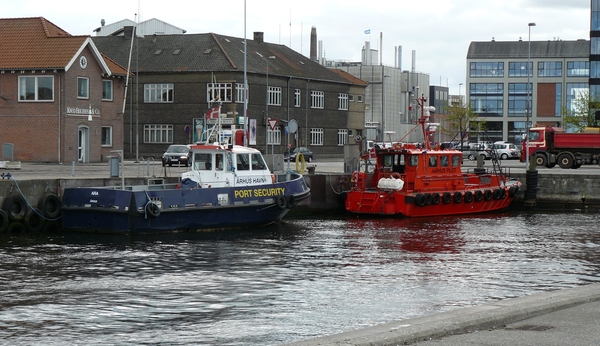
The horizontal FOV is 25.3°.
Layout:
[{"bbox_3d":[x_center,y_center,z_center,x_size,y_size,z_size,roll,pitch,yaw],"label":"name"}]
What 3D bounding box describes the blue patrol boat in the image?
[{"bbox_3d":[-3.877,-0.272,59.110,4.500,5.200,13.200,2,2,41],"label":"blue patrol boat"}]

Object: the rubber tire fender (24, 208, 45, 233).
[{"bbox_3d":[-10.969,1.956,55.200,0.280,1.000,1.000,2,2,38],"label":"rubber tire fender"}]

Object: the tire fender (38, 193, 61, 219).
[{"bbox_3d":[-10.490,1.397,56.000,0.280,1.020,1.020,2,2,38],"label":"tire fender"}]

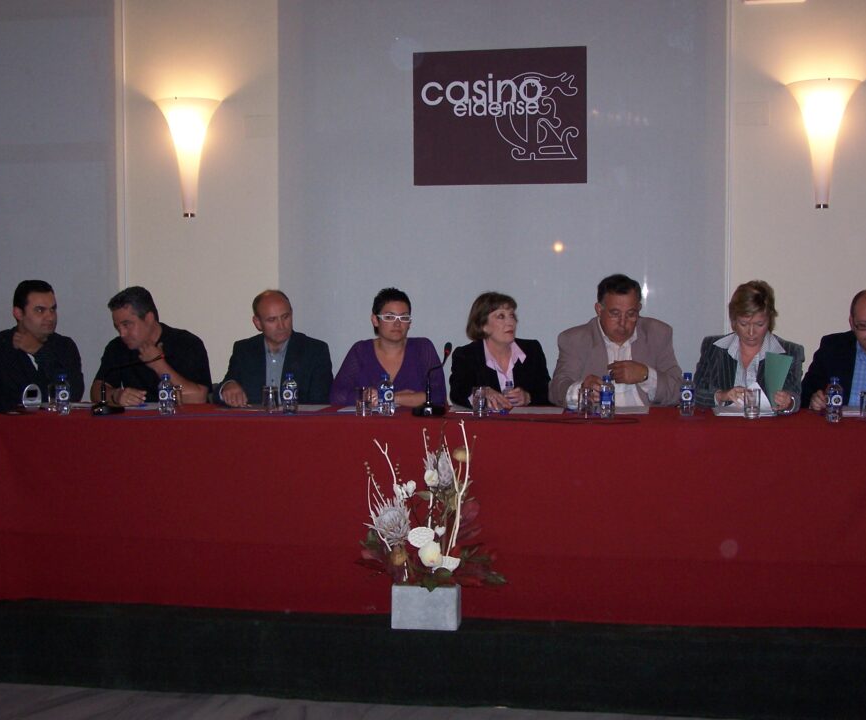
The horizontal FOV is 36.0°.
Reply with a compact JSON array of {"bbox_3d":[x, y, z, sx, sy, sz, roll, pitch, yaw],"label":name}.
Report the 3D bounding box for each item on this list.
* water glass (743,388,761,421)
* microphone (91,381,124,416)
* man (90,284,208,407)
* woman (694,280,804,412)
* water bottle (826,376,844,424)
[{"bbox_3d":[1.243,0.170,5.177,0.066,0.117,0.066,0,2,10],"label":"water glass"},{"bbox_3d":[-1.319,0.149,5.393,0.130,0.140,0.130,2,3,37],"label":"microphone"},{"bbox_3d":[-1.291,0.314,6.106,0.570,1.280,0.800,1,3,16],"label":"man"},{"bbox_3d":[1.341,0.324,5.598,0.480,1.300,0.780,0,3,10],"label":"woman"},{"bbox_3d":[1.556,0.151,5.160,0.061,0.174,0.061,0,3,9],"label":"water bottle"}]

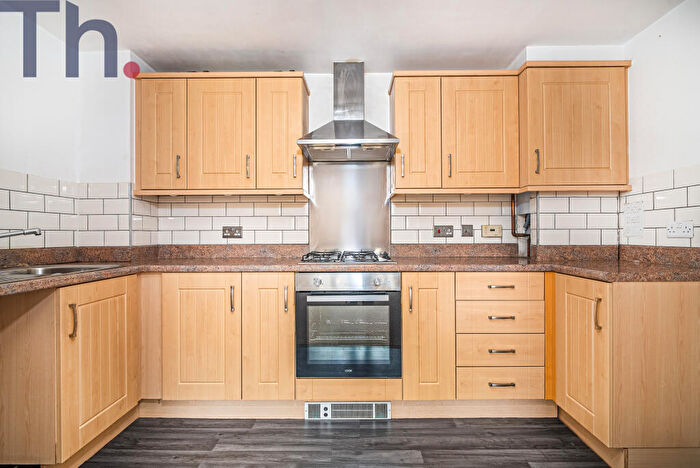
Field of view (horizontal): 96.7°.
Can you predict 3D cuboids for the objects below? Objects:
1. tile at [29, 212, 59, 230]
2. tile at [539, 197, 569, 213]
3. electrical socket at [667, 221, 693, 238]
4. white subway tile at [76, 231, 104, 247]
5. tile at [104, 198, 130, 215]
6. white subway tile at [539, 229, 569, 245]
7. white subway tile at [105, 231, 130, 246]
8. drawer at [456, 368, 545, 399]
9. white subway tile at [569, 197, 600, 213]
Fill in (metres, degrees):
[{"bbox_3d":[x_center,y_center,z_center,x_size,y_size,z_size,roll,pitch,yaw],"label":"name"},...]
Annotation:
[{"bbox_3d":[-1.750,-0.073,1.776,0.009,0.100,0.198,0,0,0],"label":"tile"},{"bbox_3d":[1.315,-0.183,2.005,0.195,0.100,0.010,0,0,0],"label":"tile"},{"bbox_3d":[1.700,-0.022,1.600,0.015,0.086,0.138,0,0,0],"label":"electrical socket"},{"bbox_3d":[-1.685,0.031,2.030,0.172,0.100,0.010,0,0,0],"label":"white subway tile"},{"bbox_3d":[-1.516,-0.178,2.030,0.170,0.100,0.010,0,0,0],"label":"tile"},{"bbox_3d":[1.296,0.021,1.988,0.200,0.100,0.009,0,0,1],"label":"white subway tile"},{"bbox_3d":[-1.513,0.031,2.030,0.167,0.100,0.010,0,0,0],"label":"white subway tile"},{"bbox_3d":[0.842,0.834,1.980,0.495,0.188,0.480,0,0,0],"label":"drawer"},{"bbox_3d":[1.497,-0.182,1.988,0.200,0.100,0.009,0,0,1],"label":"white subway tile"}]

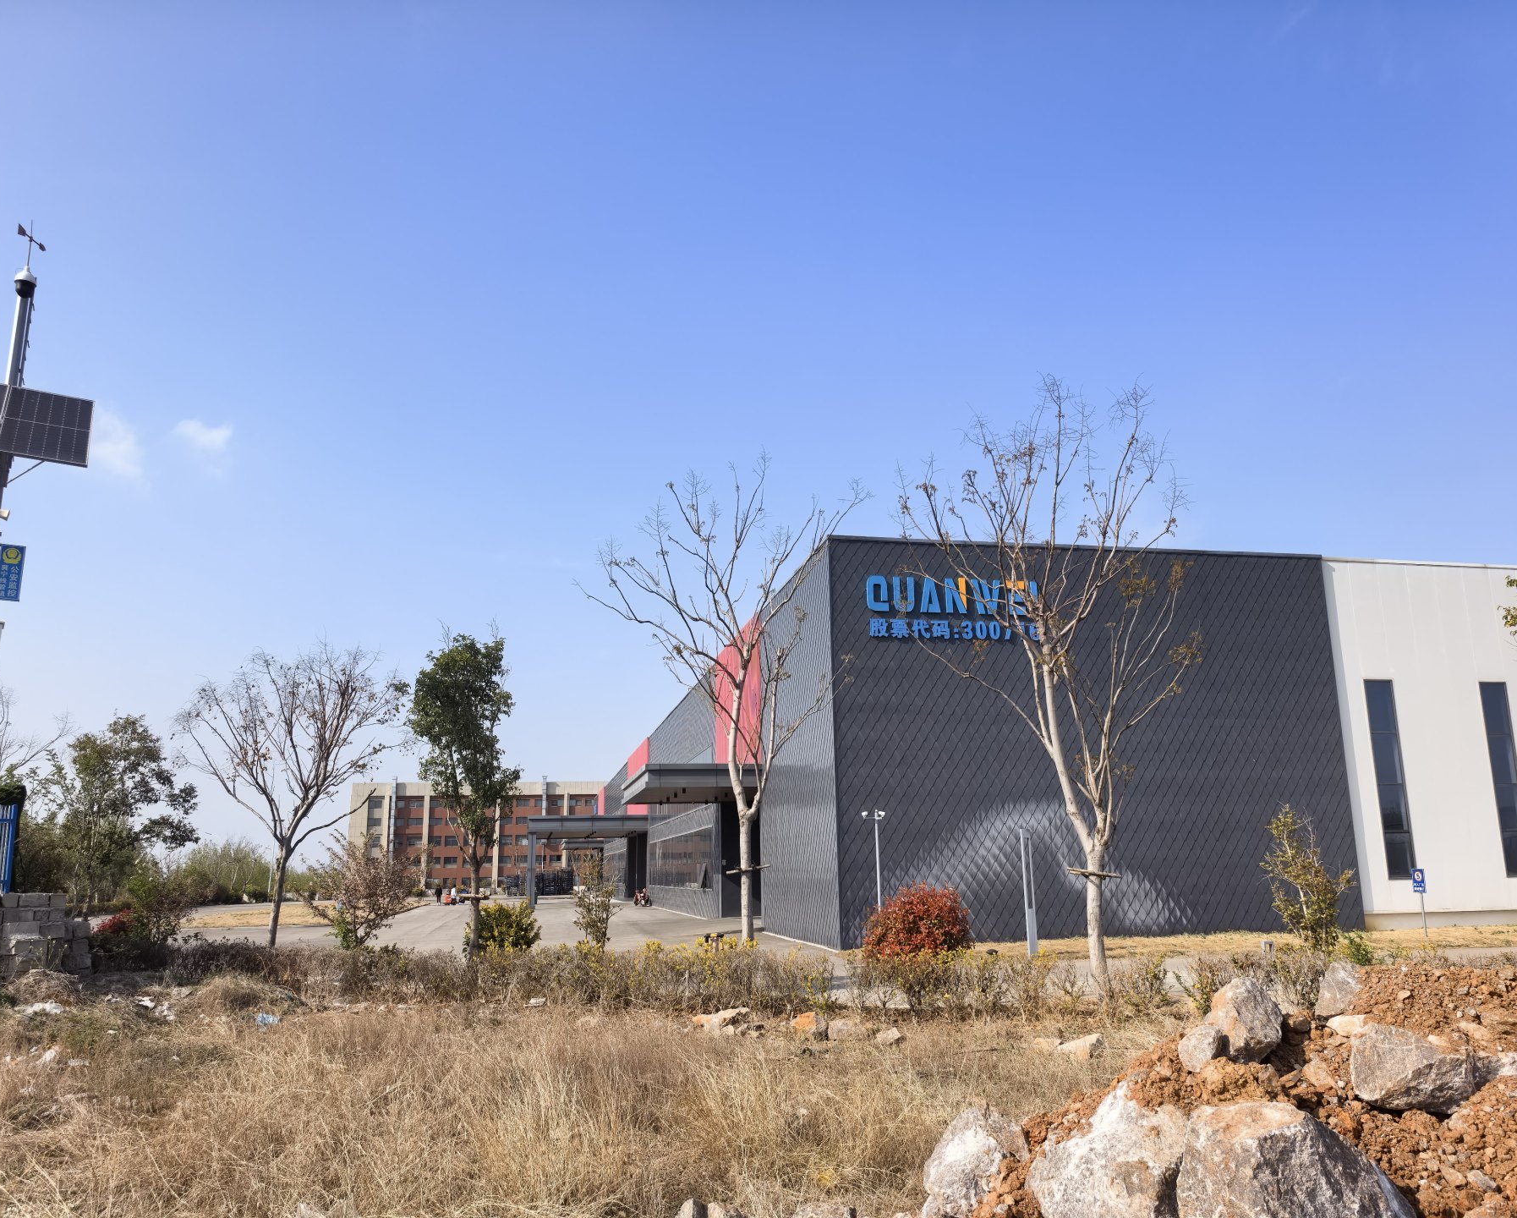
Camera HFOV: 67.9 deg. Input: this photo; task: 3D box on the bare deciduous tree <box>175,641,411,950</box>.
[{"bbox_3d":[-9.015,3.792,21.467,4.510,6.430,4.290,5,-14,-22],"label":"bare deciduous tree"}]

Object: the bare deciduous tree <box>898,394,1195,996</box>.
[{"bbox_3d":[4.089,0.870,15.282,4.190,8.630,3.980,-4,-14,15],"label":"bare deciduous tree"}]

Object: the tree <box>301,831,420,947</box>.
[{"bbox_3d":[-7.100,5.310,19.969,2.110,2.690,2.000,4,-14,-19],"label":"tree"}]

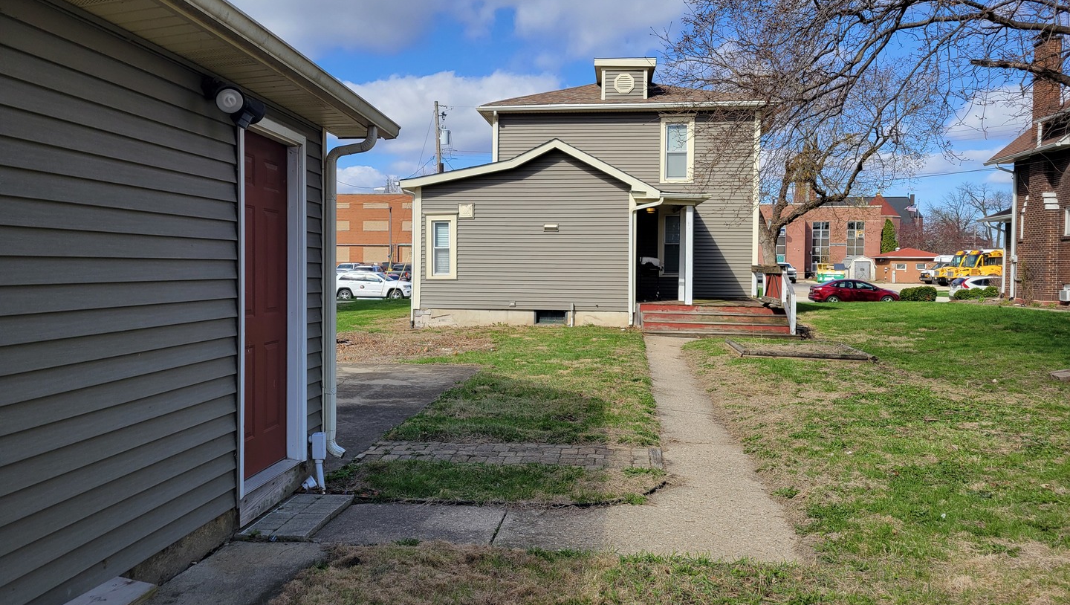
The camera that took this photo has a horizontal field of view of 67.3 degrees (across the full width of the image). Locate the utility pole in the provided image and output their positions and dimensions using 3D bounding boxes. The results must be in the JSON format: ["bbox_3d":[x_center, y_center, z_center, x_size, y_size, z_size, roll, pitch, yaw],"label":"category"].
[{"bbox_3d":[-4.897,-5.292,42.472,0.300,10.680,0.300,-3,2,7],"label":"utility pole"}]

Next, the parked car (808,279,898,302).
[{"bbox_3d":[16.588,-0.469,41.652,4.530,1.470,1.820,1,3,7],"label":"parked car"}]

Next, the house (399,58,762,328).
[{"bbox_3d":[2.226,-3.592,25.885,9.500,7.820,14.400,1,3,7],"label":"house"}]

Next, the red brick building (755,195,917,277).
[{"bbox_3d":[38.297,-8.395,102.459,20.000,10.600,16.000,1,3,7],"label":"red brick building"}]

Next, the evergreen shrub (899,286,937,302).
[{"bbox_3d":[16.435,-0.359,34.500,1.500,0.750,1.100,1,3,7],"label":"evergreen shrub"}]

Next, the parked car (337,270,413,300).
[{"bbox_3d":[-8.966,-0.974,45.298,4.820,1.760,1.940,1,3,7],"label":"parked car"}]

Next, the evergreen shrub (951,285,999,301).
[{"bbox_3d":[17.524,-0.366,32.000,1.750,0.650,0.850,1,3,7],"label":"evergreen shrub"}]

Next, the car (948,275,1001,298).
[{"bbox_3d":[23.792,-0.463,40.930,4.530,1.650,1.820,1,3,7],"label":"car"}]

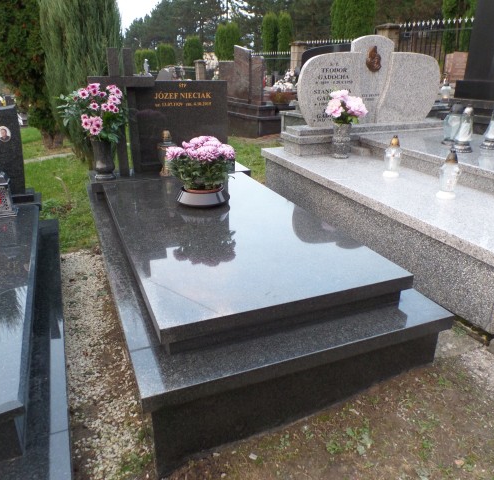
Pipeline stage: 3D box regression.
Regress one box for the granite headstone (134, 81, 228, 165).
[{"bbox_3d":[-0.436,-0.802,2.907,0.625,0.536,0.080,-8,25,-21],"label":"granite headstone"}]

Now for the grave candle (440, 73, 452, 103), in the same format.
[{"bbox_3d":[2.148,-1.646,4.567,0.115,0.272,0.115,-8,25,-21],"label":"grave candle"}]

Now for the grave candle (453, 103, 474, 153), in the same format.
[{"bbox_3d":[1.624,-0.823,3.147,0.145,0.336,0.145,-8,25,-21],"label":"grave candle"}]

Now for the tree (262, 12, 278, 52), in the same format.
[{"bbox_3d":[1.052,-8.664,19.241,0.740,2.885,0.740,-8,25,-21],"label":"tree"}]

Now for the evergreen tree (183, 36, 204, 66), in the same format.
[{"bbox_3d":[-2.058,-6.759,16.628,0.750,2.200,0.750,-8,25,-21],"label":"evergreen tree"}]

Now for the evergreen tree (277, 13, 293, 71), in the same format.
[{"bbox_3d":[1.702,-8.314,18.463,0.710,2.769,0.710,1,23,0],"label":"evergreen tree"}]

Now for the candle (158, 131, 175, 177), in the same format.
[{"bbox_3d":[-0.543,-0.574,2.816,0.125,0.290,0.125,-8,25,-21],"label":"candle"}]

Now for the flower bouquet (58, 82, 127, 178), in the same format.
[{"bbox_3d":[-0.963,-0.663,2.625,0.420,0.580,0.380,-8,25,-21],"label":"flower bouquet"}]

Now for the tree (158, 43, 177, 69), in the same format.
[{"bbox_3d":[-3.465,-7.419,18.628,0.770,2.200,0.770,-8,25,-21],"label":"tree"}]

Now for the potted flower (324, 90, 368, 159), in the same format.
[{"bbox_3d":[0.607,-0.708,2.597,0.255,0.385,0.225,-8,25,-21],"label":"potted flower"}]

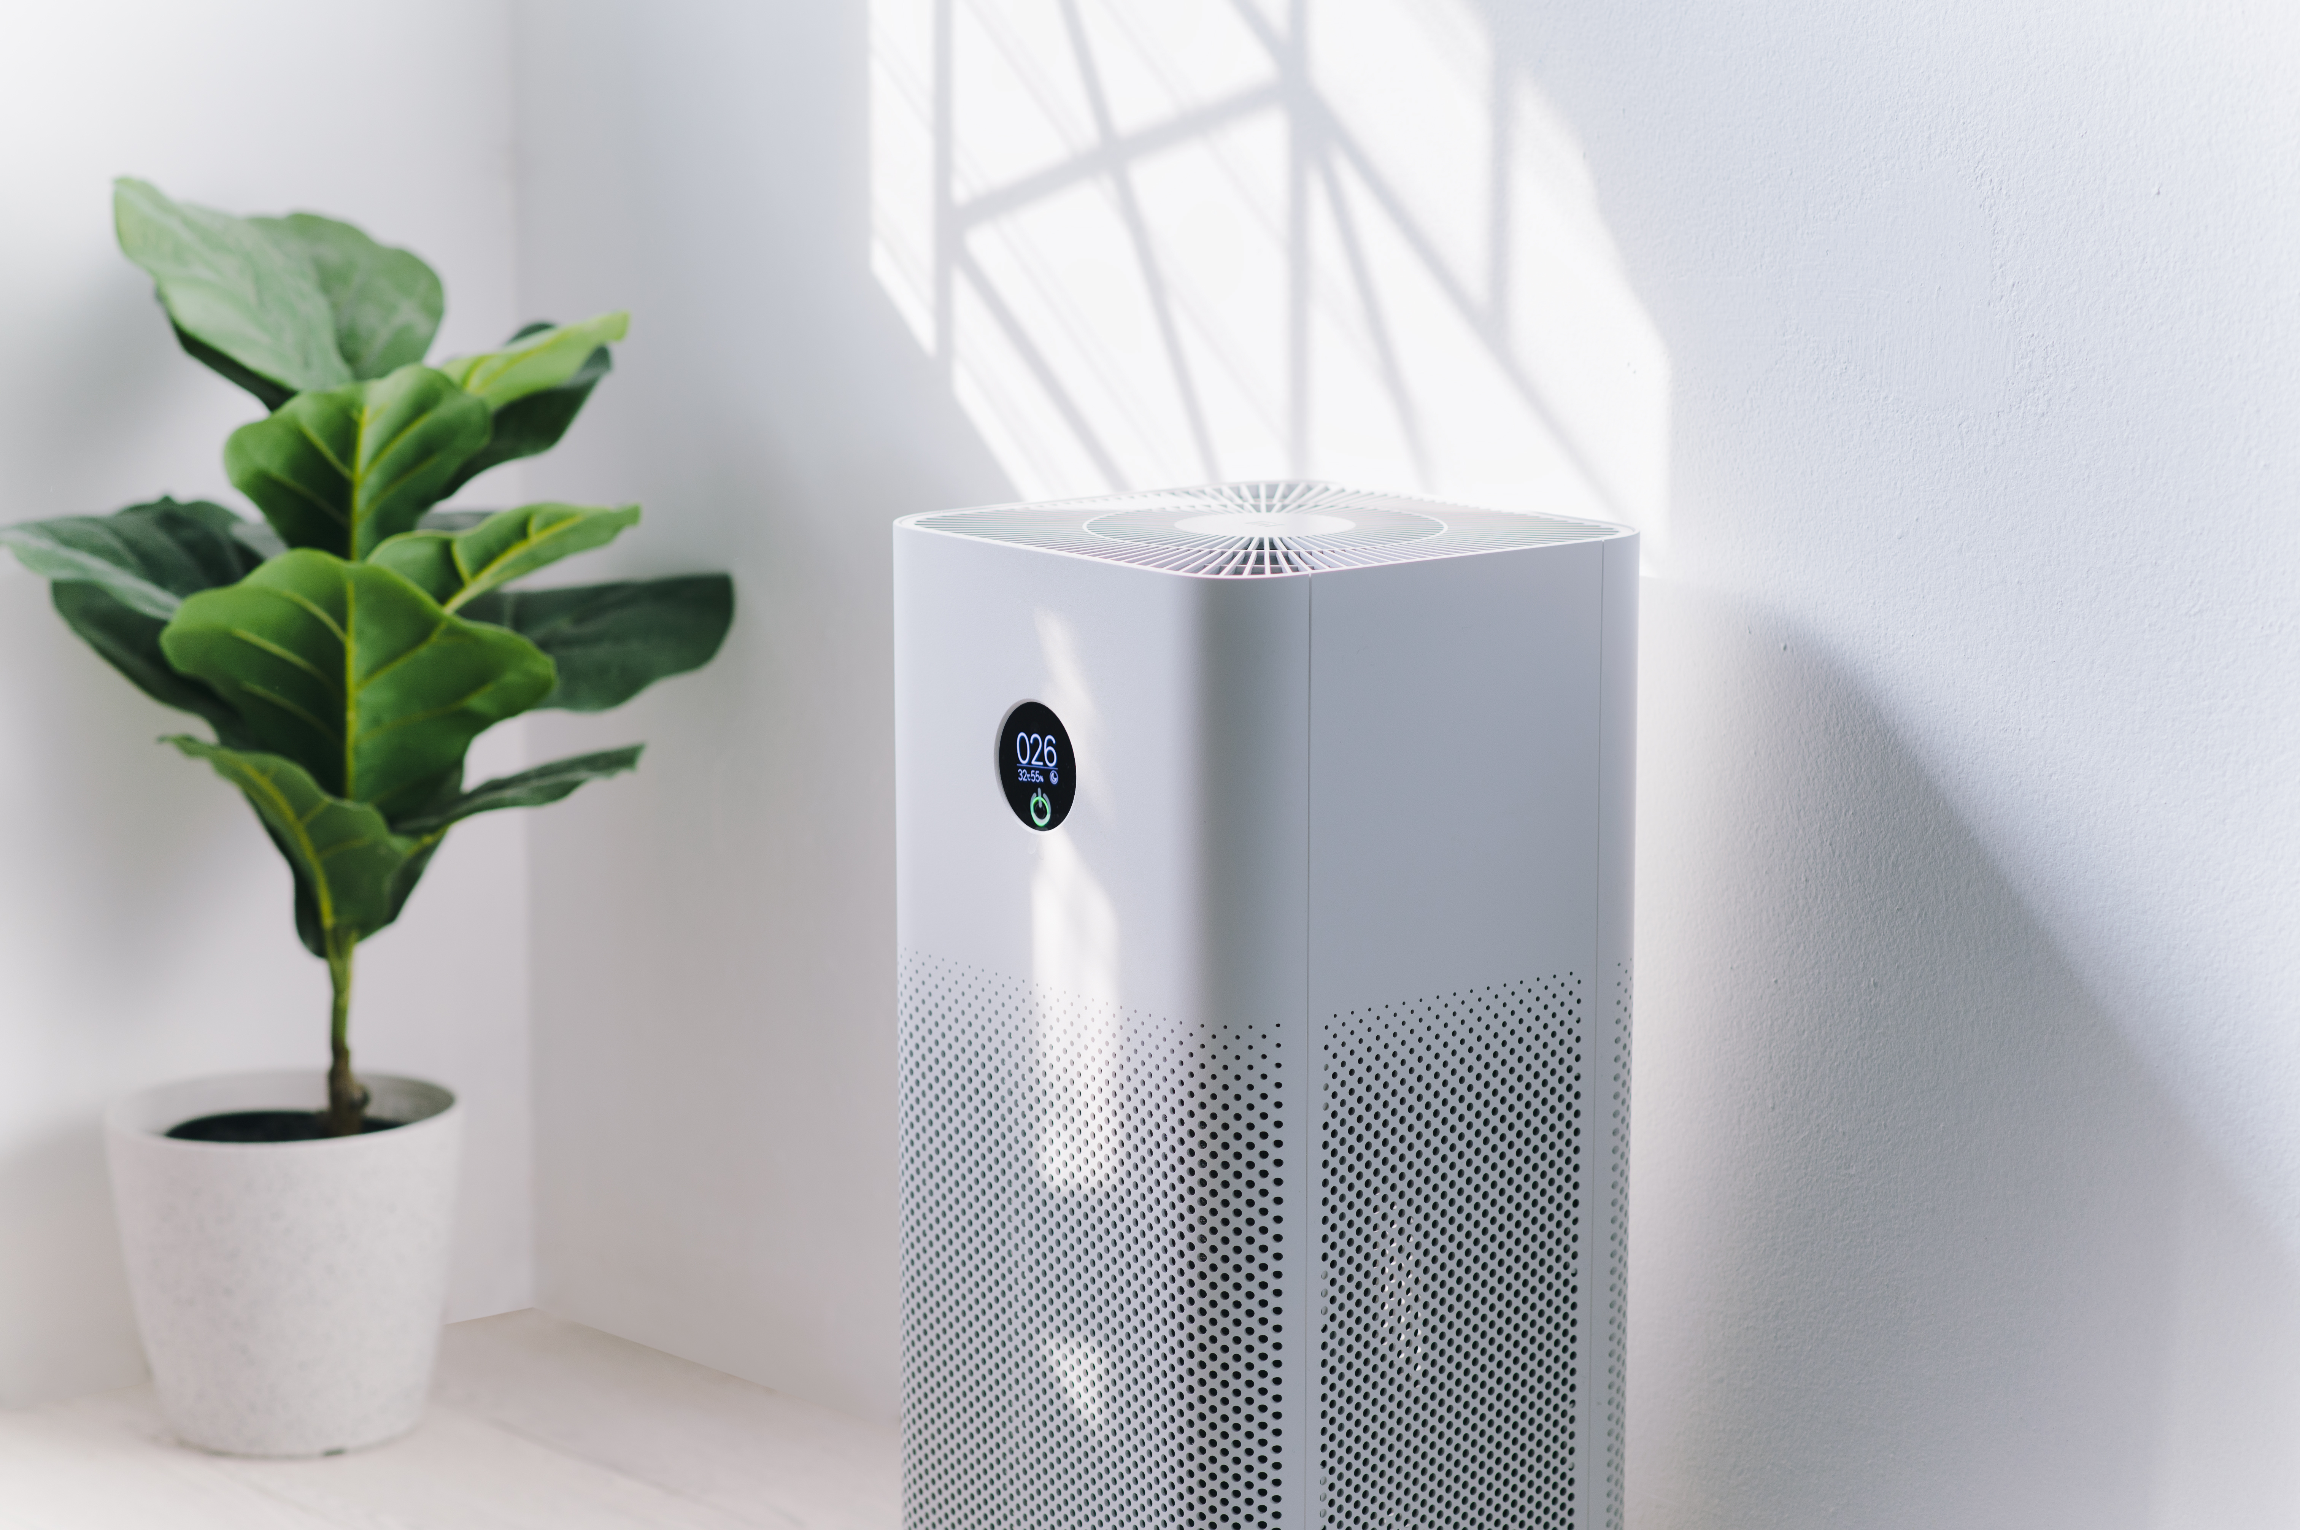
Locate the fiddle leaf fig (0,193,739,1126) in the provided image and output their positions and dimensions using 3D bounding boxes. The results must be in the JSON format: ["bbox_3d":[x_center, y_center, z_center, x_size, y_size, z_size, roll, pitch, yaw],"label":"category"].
[{"bbox_3d":[-0.386,-0.043,2.679,0.353,0.484,0.290,0,10,0],"label":"fiddle leaf fig"}]

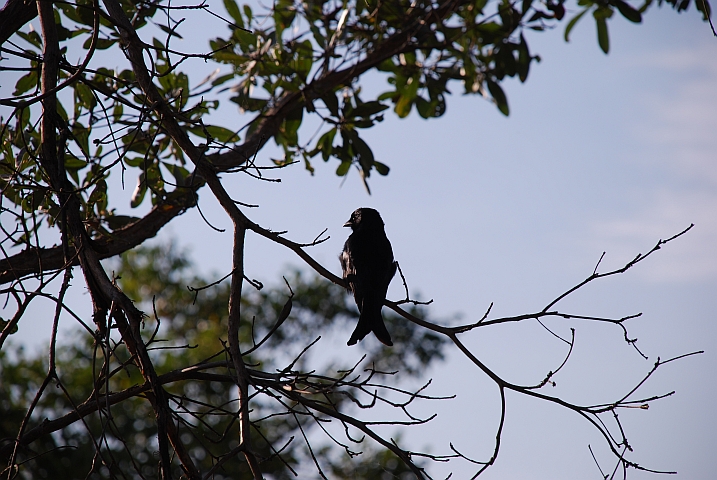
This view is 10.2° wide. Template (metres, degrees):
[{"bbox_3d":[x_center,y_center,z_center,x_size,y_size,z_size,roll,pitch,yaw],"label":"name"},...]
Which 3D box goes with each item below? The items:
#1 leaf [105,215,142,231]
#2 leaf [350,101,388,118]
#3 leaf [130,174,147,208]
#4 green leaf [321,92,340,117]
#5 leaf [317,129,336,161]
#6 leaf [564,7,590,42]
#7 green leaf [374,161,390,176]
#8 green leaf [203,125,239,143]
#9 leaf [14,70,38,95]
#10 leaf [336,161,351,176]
[{"bbox_3d":[-0.416,-0.034,7.100,0.067,0.025,0.018,0,0,0],"label":"leaf"},{"bbox_3d":[0.019,-0.230,7.150,0.072,0.025,0.018,-9,0,0],"label":"leaf"},{"bbox_3d":[-0.386,-0.087,7.100,0.019,0.067,0.018,18,0,0],"label":"leaf"},{"bbox_3d":[-0.050,-0.240,7.150,0.023,0.049,0.016,-30,0,0],"label":"green leaf"},{"bbox_3d":[-0.053,-0.170,7.150,0.023,0.062,0.016,24,0,0],"label":"leaf"},{"bbox_3d":[0.398,-0.390,7.300,0.016,0.076,0.022,33,0,0],"label":"leaf"},{"bbox_3d":[0.041,-0.128,7.150,0.039,0.019,0.013,43,0,0],"label":"green leaf"},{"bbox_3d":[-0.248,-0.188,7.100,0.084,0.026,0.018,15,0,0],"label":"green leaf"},{"bbox_3d":[-0.573,-0.270,6.950,0.026,0.061,0.018,43,0,0],"label":"leaf"},{"bbox_3d":[-0.026,-0.131,7.150,0.021,0.039,0.013,24,0,0],"label":"leaf"}]

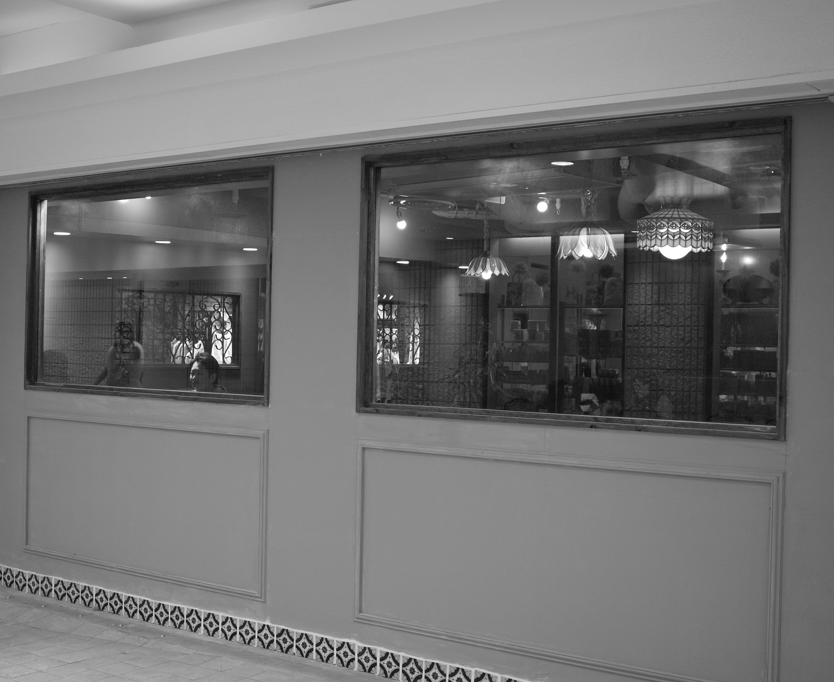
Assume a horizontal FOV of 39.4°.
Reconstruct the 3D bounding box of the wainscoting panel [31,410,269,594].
[{"bbox_3d":[-1.405,0.776,5.740,1.822,0.773,0.030,1,-1,36],"label":"wainscoting panel"}]

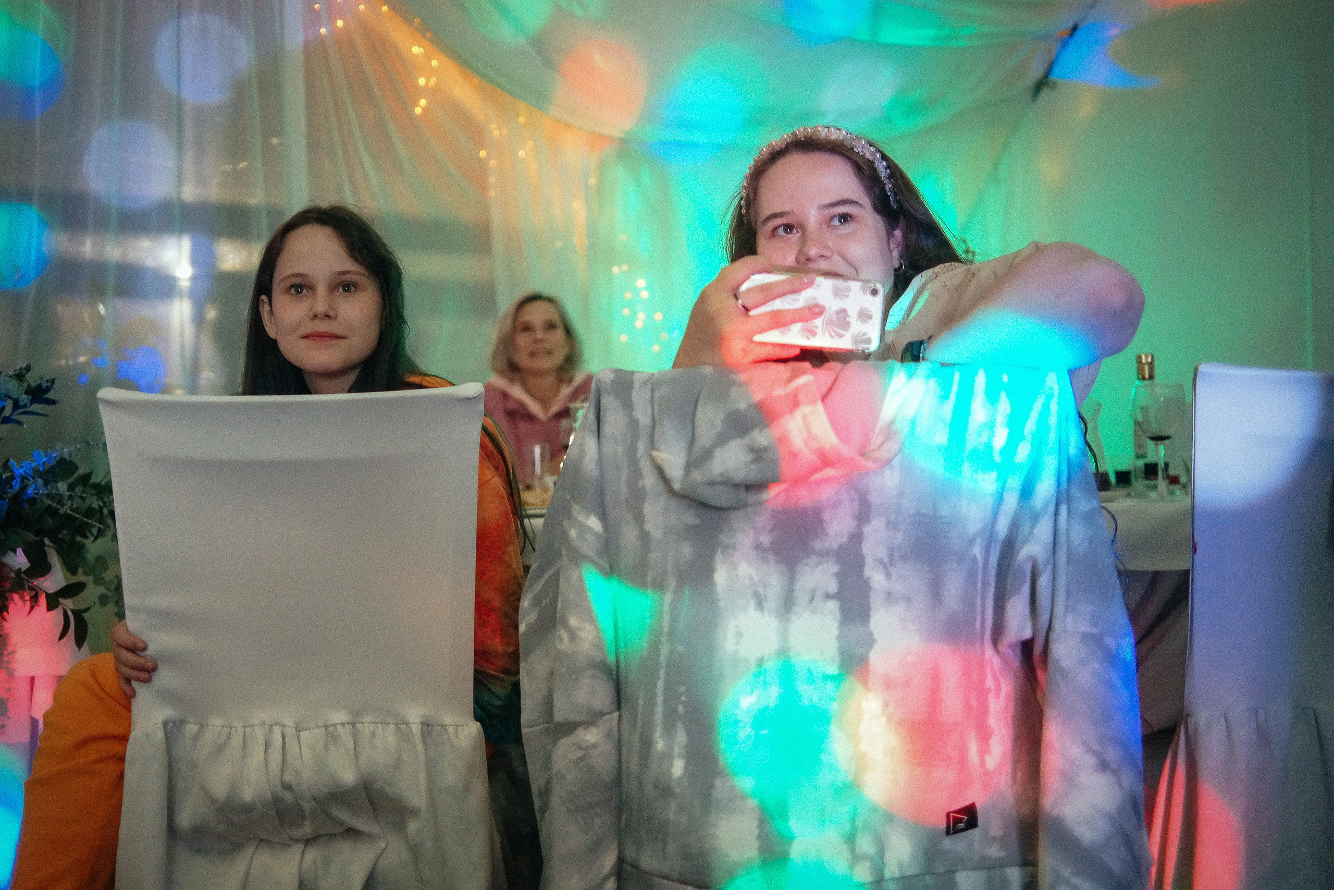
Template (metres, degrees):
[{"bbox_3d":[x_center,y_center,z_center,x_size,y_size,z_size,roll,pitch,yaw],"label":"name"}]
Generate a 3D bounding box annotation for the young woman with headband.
[{"bbox_3d":[0.270,0.240,1.260,0.560,1.180,0.640,0,-1,12],"label":"young woman with headband"}]

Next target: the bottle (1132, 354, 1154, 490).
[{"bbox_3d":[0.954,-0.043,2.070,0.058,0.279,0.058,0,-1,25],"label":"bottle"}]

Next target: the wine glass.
[{"bbox_3d":[0.921,-0.010,1.940,0.100,0.220,0.100,0,-1,25],"label":"wine glass"}]

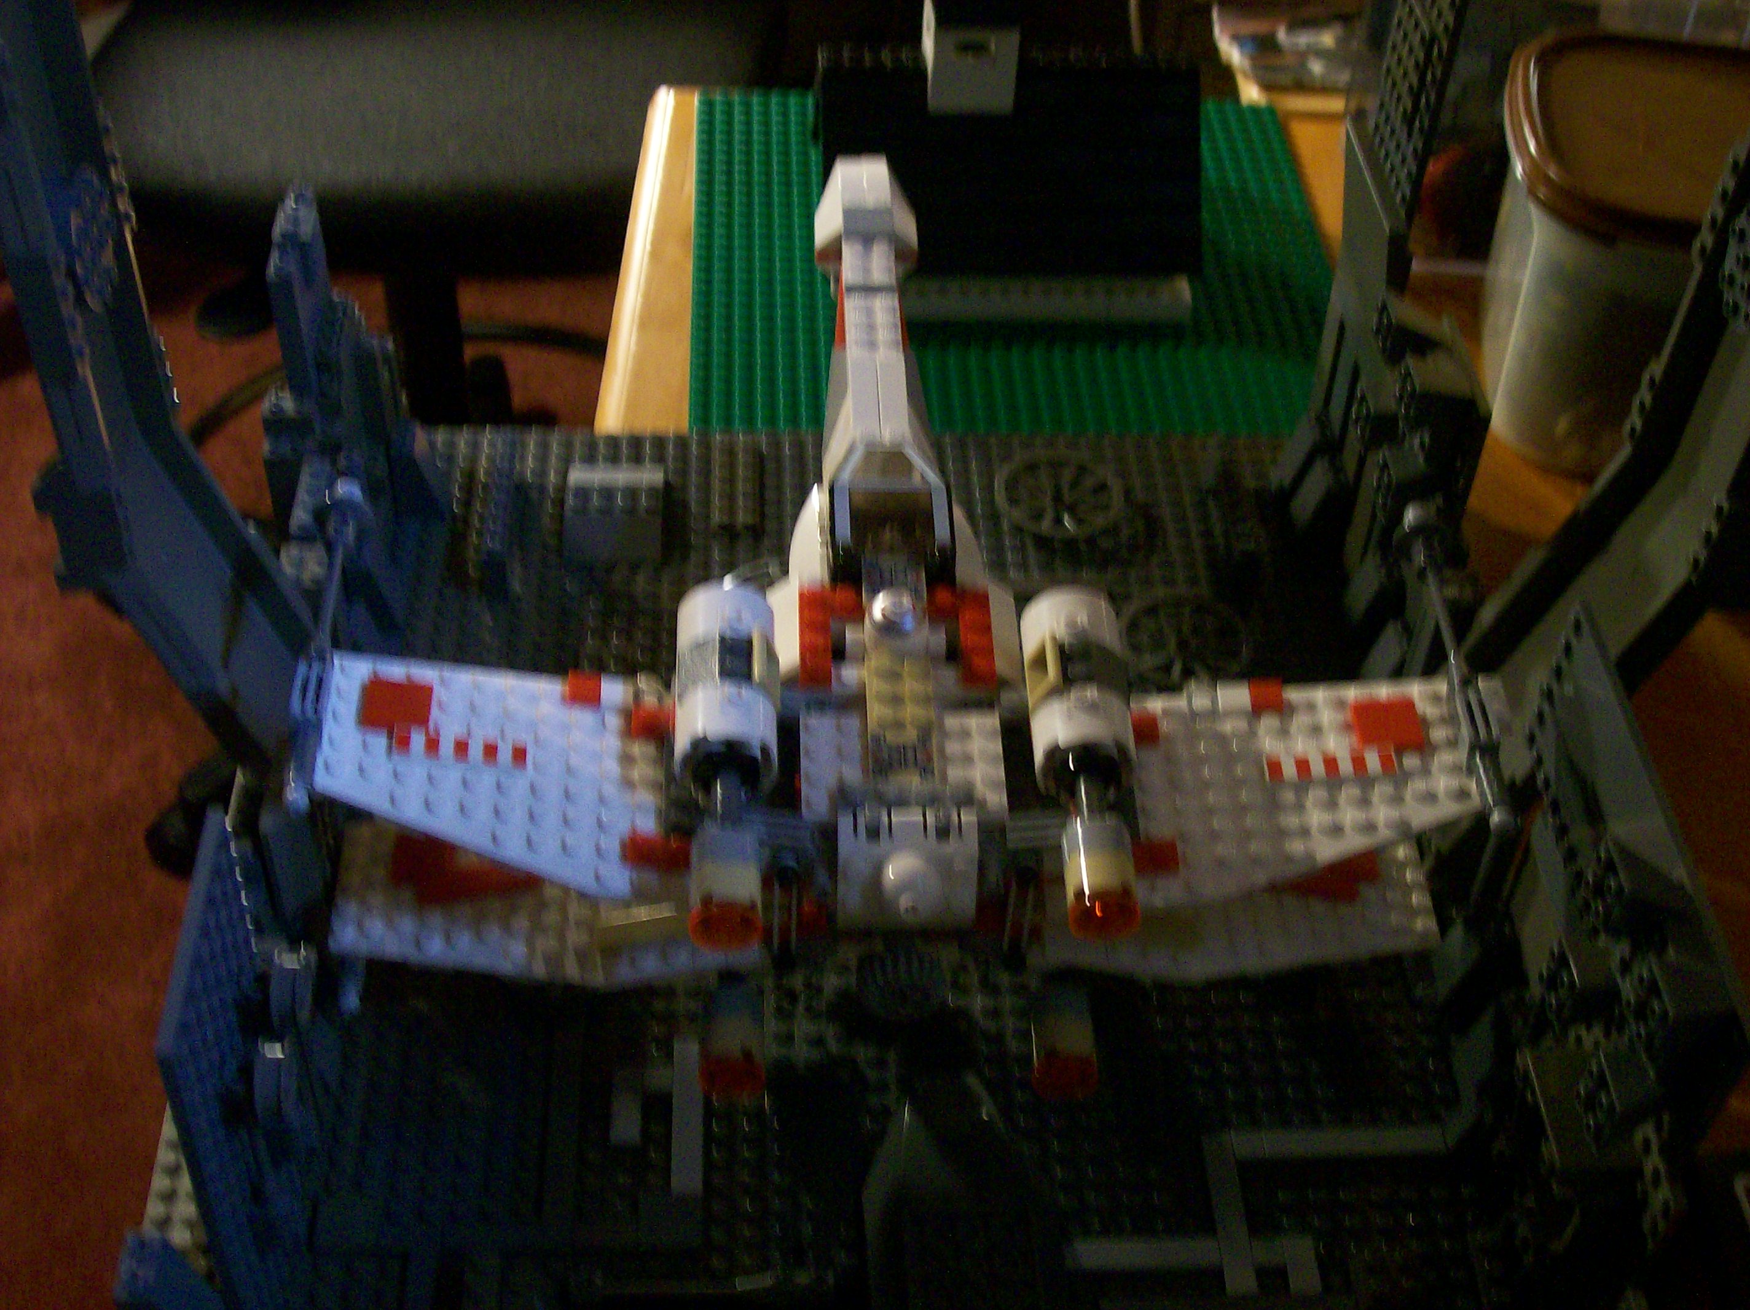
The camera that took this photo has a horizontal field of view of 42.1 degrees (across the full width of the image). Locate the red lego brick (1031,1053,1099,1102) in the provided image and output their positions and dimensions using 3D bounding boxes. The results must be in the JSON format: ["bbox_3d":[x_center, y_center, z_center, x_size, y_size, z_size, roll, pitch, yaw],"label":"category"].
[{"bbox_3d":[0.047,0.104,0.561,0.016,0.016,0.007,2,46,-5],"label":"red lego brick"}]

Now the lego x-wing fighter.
[{"bbox_3d":[0.000,-0.042,0.642,0.283,0.092,0.334,2,46,-5],"label":"lego x-wing fighter"}]

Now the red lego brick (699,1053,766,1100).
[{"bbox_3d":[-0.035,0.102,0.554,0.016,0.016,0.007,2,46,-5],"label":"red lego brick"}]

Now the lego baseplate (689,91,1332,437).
[{"bbox_3d":[0.057,-0.153,0.899,0.256,0.004,0.256,1,43,-4],"label":"lego baseplate"}]

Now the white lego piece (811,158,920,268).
[{"bbox_3d":[-0.003,-0.147,0.727,0.032,0.023,0.063,2,46,-5],"label":"white lego piece"}]

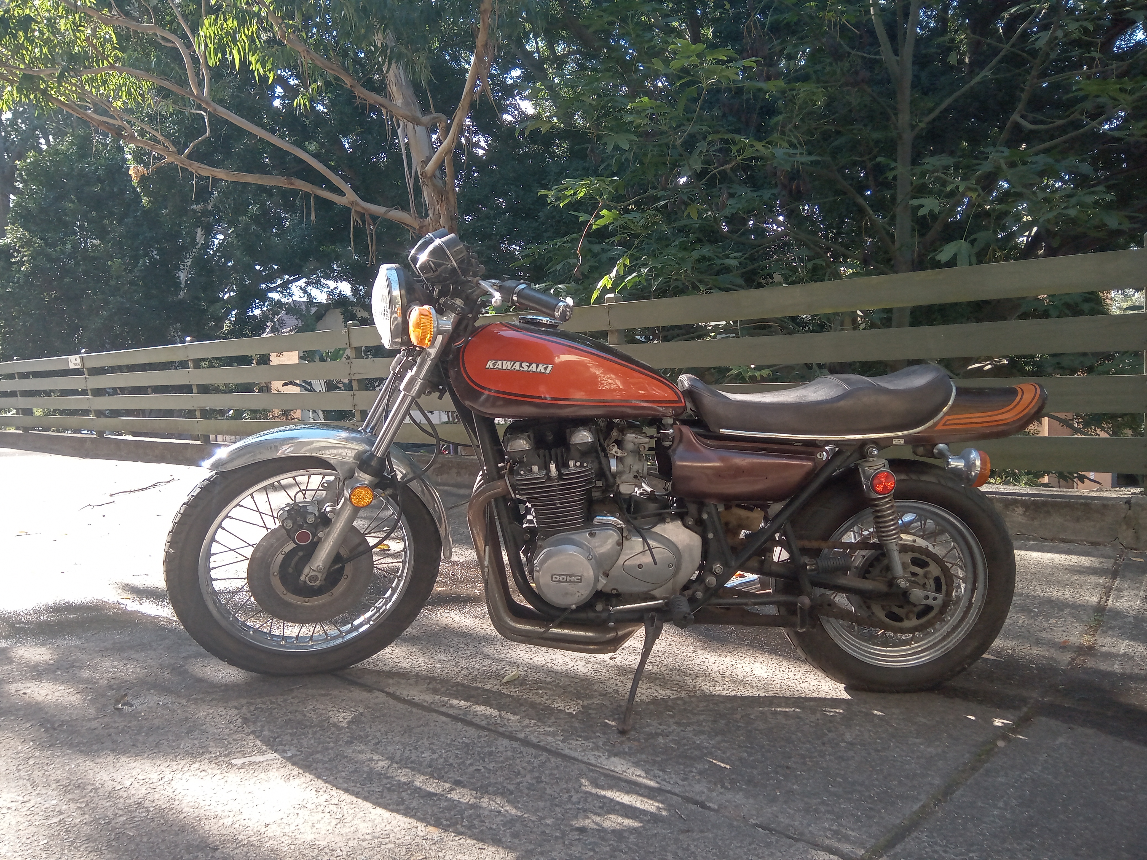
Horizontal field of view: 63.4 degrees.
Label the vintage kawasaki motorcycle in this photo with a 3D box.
[{"bbox_3d":[0.099,0.104,2.347,2.120,1.150,0.790,3,8,-2],"label":"vintage kawasaki motorcycle"}]

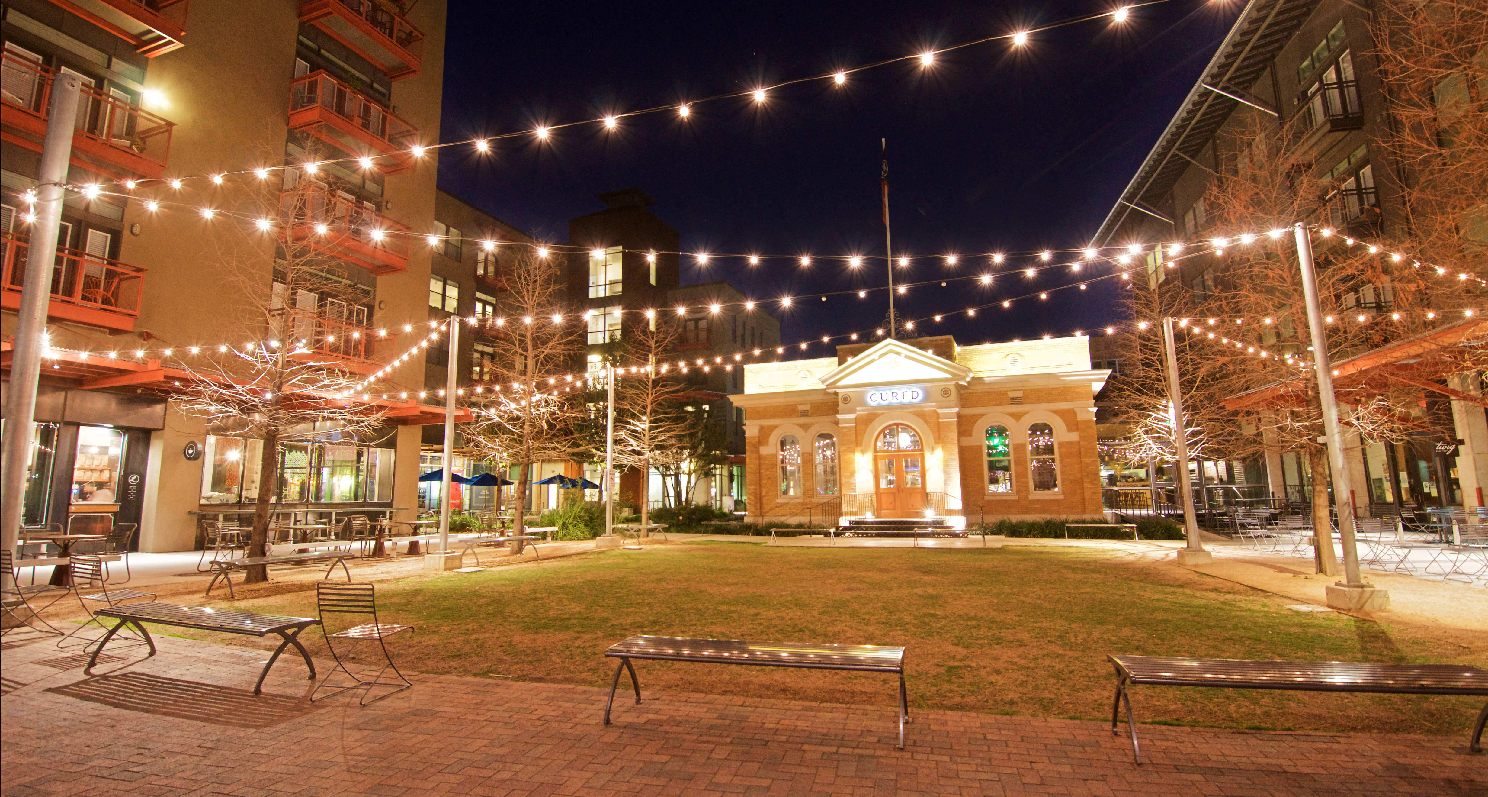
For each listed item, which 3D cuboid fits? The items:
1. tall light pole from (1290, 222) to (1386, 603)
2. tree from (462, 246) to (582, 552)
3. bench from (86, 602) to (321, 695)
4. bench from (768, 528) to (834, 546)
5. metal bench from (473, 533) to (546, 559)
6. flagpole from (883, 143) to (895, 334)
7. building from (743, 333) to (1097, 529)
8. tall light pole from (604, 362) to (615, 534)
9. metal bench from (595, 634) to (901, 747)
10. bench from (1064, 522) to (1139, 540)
[{"bbox_3d":[7.517,0.091,8.511,0.550,4.960,0.550,-1,-8,0],"label":"tall light pole"},{"bbox_3d":[-5.446,-0.079,16.486,2.900,7.850,2.900,-1,-8,0],"label":"tree"},{"bbox_3d":[-4.445,2.018,5.430,1.850,0.440,0.490,-3,-8,16],"label":"bench"},{"bbox_3d":[1.718,3.908,18.614,1.850,0.440,0.490,-3,-9,17],"label":"bench"},{"bbox_3d":[-5.193,3.268,14.209,0.490,0.440,1.850,-4,-9,22],"label":"metal bench"},{"bbox_3d":[5.246,-5.755,23.948,0.200,7.860,0.200,-1,-8,0],"label":"flagpole"},{"bbox_3d":[7.622,1.957,27.701,12.500,6.600,13.000,-4,-9,22],"label":"building"},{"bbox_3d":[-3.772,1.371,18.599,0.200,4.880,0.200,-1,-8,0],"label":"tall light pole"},{"bbox_3d":[0.070,1.823,4.179,1.850,0.440,0.490,-3,-8,16],"label":"metal bench"},{"bbox_3d":[10.276,3.847,19.024,1.850,0.440,0.490,-4,-9,23],"label":"bench"}]

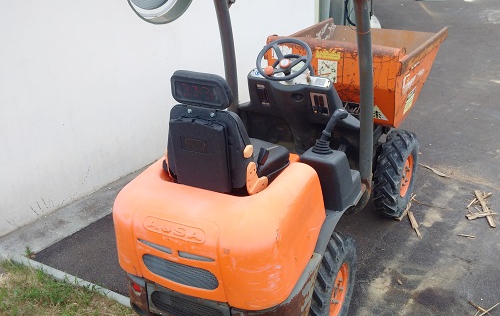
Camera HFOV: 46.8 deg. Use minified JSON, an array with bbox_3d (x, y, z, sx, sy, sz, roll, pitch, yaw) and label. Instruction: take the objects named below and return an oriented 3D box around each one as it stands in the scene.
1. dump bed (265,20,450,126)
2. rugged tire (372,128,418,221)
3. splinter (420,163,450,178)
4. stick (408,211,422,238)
[{"bbox_3d":[0.914,-0.824,4.827,1.080,0.570,1.365,13,31,28],"label":"dump bed"},{"bbox_3d":[1.157,0.125,4.542,0.190,0.670,0.670,13,31,28],"label":"rugged tire"},{"bbox_3d":[1.675,0.114,5.237,0.025,0.015,0.356,-18,31,-27],"label":"splinter"},{"bbox_3d":[1.280,0.515,4.485,0.030,0.015,0.388,-2,27,0],"label":"stick"}]

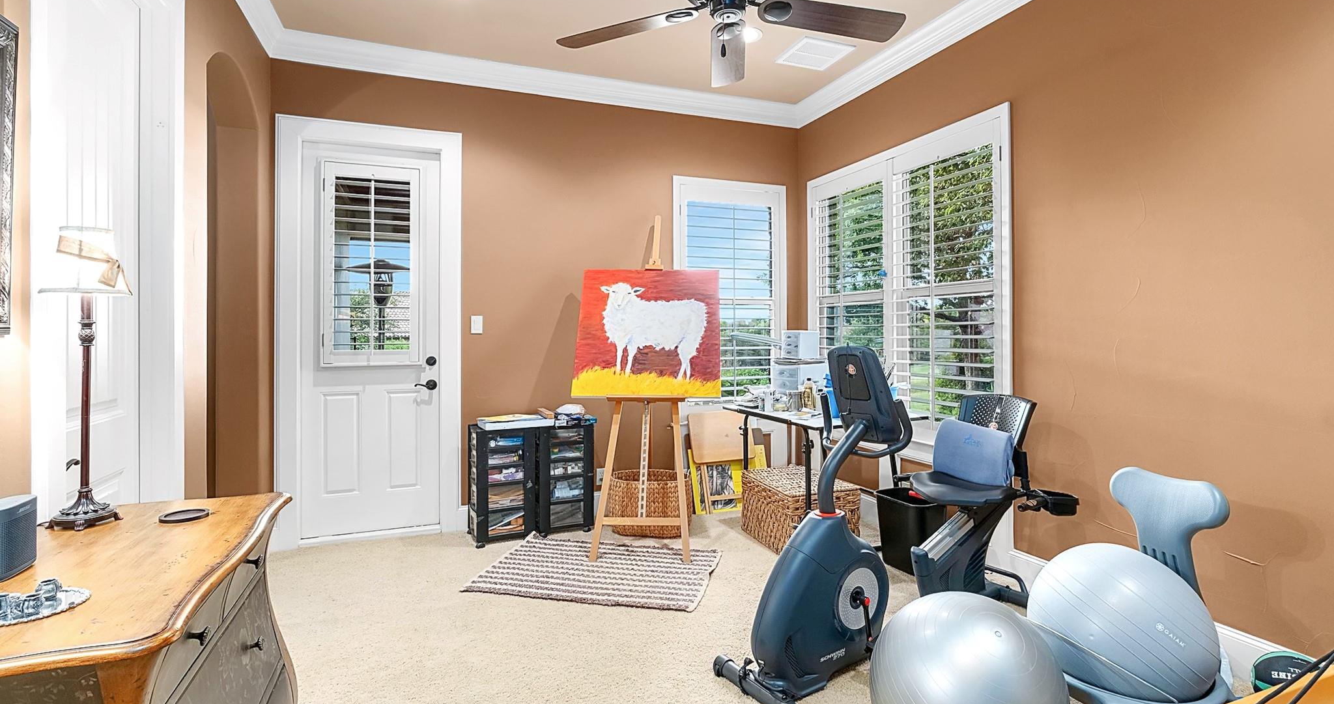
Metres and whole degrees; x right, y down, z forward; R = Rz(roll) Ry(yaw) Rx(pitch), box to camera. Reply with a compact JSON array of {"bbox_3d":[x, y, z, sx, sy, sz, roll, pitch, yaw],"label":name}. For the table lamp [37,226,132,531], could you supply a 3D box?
[{"bbox_3d":[-1.376,0.048,1.484,0.170,0.700,0.170,-1,1,-21],"label":"table lamp"}]

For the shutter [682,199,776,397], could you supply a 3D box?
[{"bbox_3d":[0.484,-0.393,4.782,0.794,1.500,0.060,0,2,-20],"label":"shutter"}]

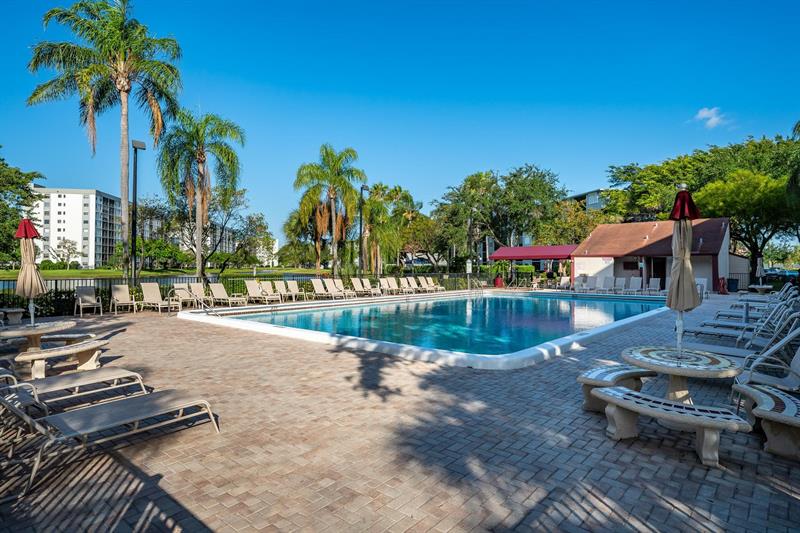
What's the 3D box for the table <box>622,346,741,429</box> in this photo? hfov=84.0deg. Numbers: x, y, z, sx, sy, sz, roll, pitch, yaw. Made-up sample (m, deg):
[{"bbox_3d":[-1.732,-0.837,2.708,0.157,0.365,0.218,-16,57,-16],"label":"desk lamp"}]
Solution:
[{"bbox_3d":[2.825,1.267,4.490,1.030,0.720,1.030,0,0,0],"label":"table"}]

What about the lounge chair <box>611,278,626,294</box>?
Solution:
[{"bbox_3d":[13.456,1.155,27.300,0.680,0.970,1.400,0,0,38],"label":"lounge chair"}]

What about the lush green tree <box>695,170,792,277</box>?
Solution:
[{"bbox_3d":[26.200,-2.700,34.000,8.200,8.800,8.200,0,0,37],"label":"lush green tree"}]

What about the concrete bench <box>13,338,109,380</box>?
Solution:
[{"bbox_3d":[-4.870,1.400,6.540,0.480,0.430,1.250,0,0,23],"label":"concrete bench"}]

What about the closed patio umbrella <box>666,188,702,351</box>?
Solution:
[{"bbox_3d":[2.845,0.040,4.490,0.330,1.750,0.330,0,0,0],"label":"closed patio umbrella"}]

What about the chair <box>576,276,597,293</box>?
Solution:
[{"bbox_3d":[11.921,1.155,28.400,0.680,0.970,1.400,0,0,38],"label":"chair"}]

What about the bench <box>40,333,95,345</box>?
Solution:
[{"bbox_3d":[-5.700,1.406,7.450,1.250,0.410,0.460,0,0,-17],"label":"bench"}]

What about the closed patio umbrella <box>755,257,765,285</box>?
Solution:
[{"bbox_3d":[17.450,0.120,21.500,0.400,1.600,0.400,0,0,0],"label":"closed patio umbrella"}]

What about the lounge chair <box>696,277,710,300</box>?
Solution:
[{"bbox_3d":[16.500,1.190,24.400,0.660,0.980,1.500,0,0,41],"label":"lounge chair"}]

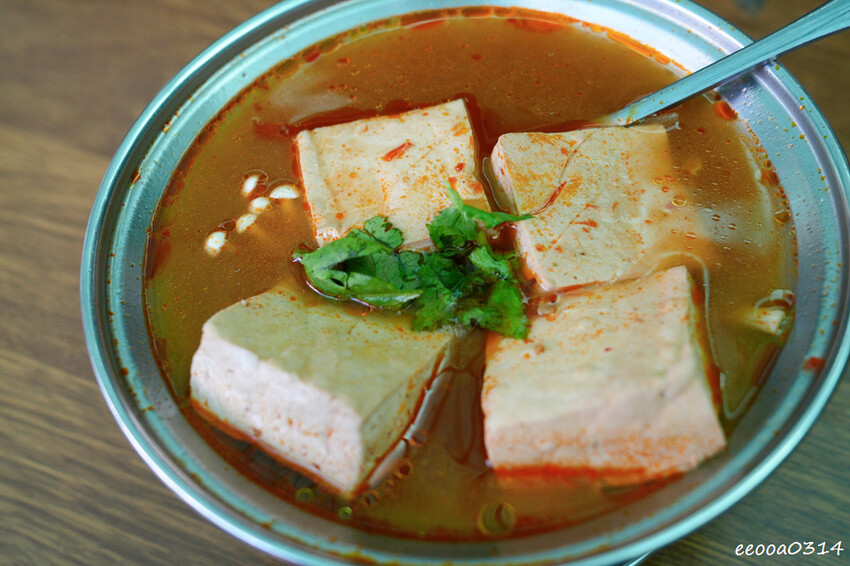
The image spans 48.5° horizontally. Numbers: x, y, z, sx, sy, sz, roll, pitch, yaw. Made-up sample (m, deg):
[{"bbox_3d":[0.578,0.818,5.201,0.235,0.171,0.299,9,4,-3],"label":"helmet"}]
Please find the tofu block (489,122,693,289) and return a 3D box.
[{"bbox_3d":[0.051,-0.019,0.295,0.050,0.029,0.049,-6,68,-12],"label":"tofu block"}]

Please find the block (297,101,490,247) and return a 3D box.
[{"bbox_3d":[-0.009,-0.027,0.308,0.053,0.029,0.049,-9,59,-3],"label":"block"}]

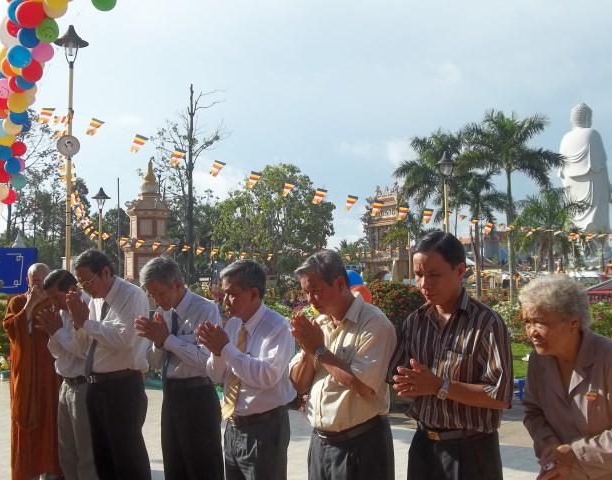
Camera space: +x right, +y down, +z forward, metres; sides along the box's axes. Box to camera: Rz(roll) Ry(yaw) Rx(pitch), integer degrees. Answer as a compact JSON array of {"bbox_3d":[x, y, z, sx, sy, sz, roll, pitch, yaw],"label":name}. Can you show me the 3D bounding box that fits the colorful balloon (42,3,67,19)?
[{"bbox_3d":[-2.216,-2.061,5.900,0.226,0.236,0.226,0,-2,0],"label":"colorful balloon"}]

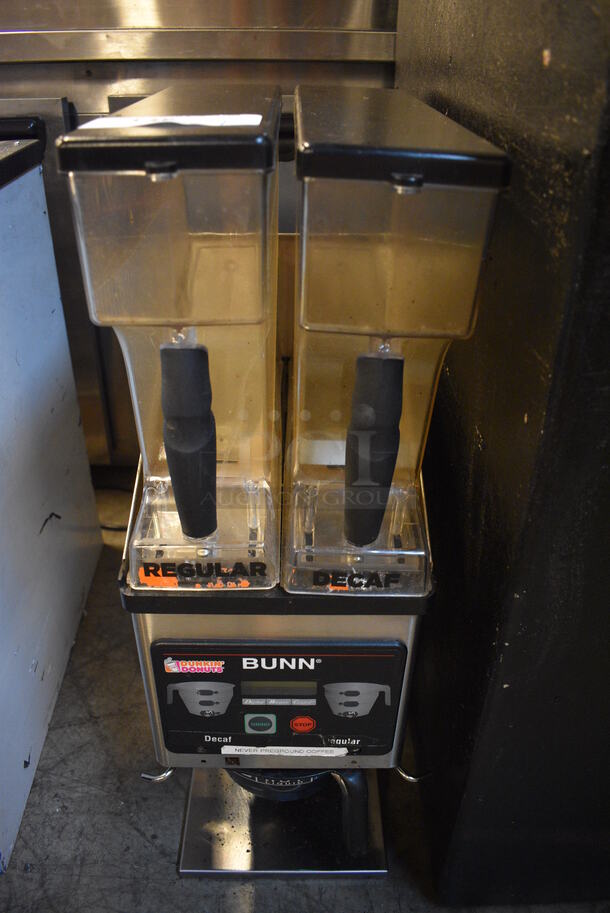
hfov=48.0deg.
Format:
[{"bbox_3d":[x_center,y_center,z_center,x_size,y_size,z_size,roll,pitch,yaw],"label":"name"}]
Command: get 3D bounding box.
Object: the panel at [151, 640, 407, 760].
[{"bbox_3d":[-0.021,0.203,0.577,0.200,0.141,0.012,1,32,-1],"label":"panel"}]

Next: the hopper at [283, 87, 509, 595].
[{"bbox_3d":[0.041,-0.109,0.552,0.109,0.304,0.370,1,32,-1],"label":"hopper"}]

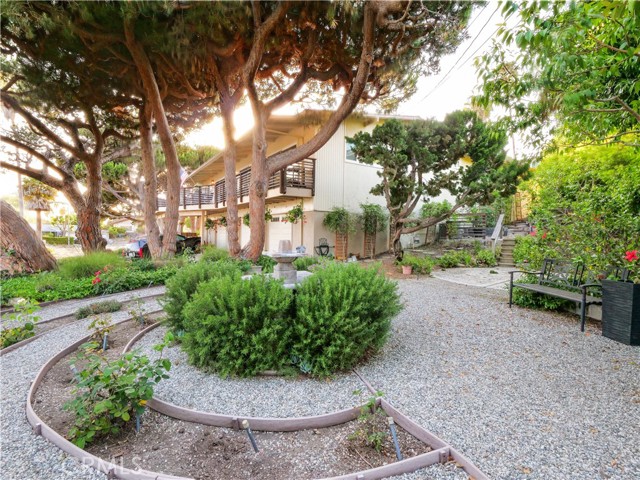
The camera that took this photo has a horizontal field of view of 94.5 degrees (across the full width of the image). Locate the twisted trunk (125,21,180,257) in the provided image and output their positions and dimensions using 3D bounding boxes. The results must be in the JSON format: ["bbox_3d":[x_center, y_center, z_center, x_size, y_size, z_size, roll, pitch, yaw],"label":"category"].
[{"bbox_3d":[-5.400,-3.120,9.500,1.750,7.850,1.200,0,1,0],"label":"twisted trunk"}]

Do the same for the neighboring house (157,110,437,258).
[{"bbox_3d":[-0.750,-2.100,18.000,11.000,6.600,13.800,-1,1,-35],"label":"neighboring house"}]

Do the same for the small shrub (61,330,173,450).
[{"bbox_3d":[-1.320,0.955,1.940,0.630,0.600,0.550,0,1,0],"label":"small shrub"}]

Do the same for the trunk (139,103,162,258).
[{"bbox_3d":[-5.550,-1.850,9.700,0.800,5.300,0.700,0,1,0],"label":"trunk"}]

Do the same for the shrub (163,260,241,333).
[{"bbox_3d":[-1.550,0.745,4.250,1.250,0.920,1.200,0,1,0],"label":"shrub"}]

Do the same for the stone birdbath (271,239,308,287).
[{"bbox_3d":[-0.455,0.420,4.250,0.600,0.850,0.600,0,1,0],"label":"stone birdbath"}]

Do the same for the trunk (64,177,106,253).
[{"bbox_3d":[-8.160,-0.800,10.300,1.400,2.800,1.150,0,1,0],"label":"trunk"}]

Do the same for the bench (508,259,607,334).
[{"bbox_3d":[3.690,0.760,4.550,0.630,0.860,1.330,0,1,-4],"label":"bench"}]

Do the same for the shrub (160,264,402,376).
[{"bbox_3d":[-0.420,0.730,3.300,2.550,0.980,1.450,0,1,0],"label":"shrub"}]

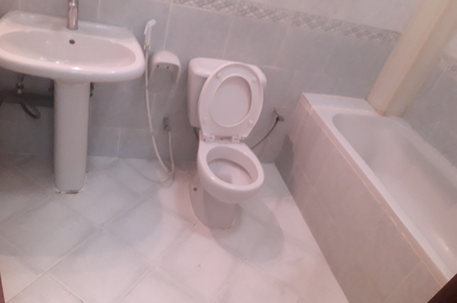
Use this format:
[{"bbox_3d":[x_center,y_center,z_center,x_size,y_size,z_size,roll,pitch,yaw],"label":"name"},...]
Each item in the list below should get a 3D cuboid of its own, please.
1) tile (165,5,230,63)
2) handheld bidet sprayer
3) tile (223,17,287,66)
[{"bbox_3d":[-0.155,-0.625,1.878,0.330,0.250,0.010,3,37,-21],"label":"tile"},{"bbox_3d":[-0.388,-0.577,1.772,0.060,0.160,0.035,3,37,-21],"label":"handheld bidet sprayer"},{"bbox_3d":[0.153,-0.609,1.996,0.330,0.250,0.010,3,37,-21],"label":"tile"}]

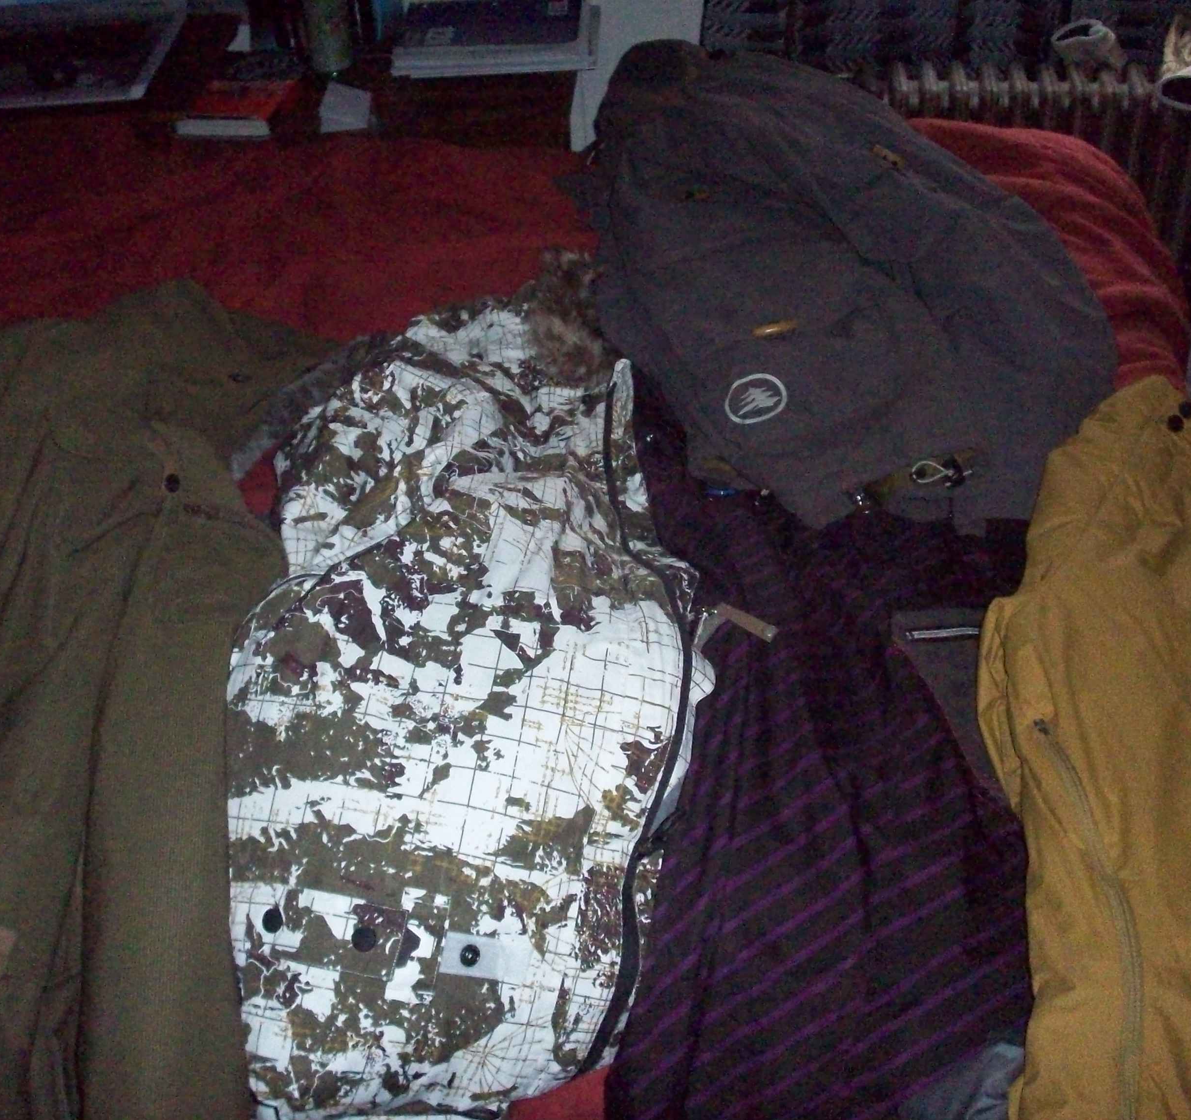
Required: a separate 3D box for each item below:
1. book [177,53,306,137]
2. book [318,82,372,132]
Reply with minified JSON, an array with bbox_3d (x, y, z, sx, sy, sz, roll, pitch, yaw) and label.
[{"bbox_3d":[-0.479,-0.638,2.185,0.130,0.026,0.195,2,43,9],"label":"book"},{"bbox_3d":[-0.335,-0.609,2.136,0.061,0.028,0.095,-4,43,3],"label":"book"}]

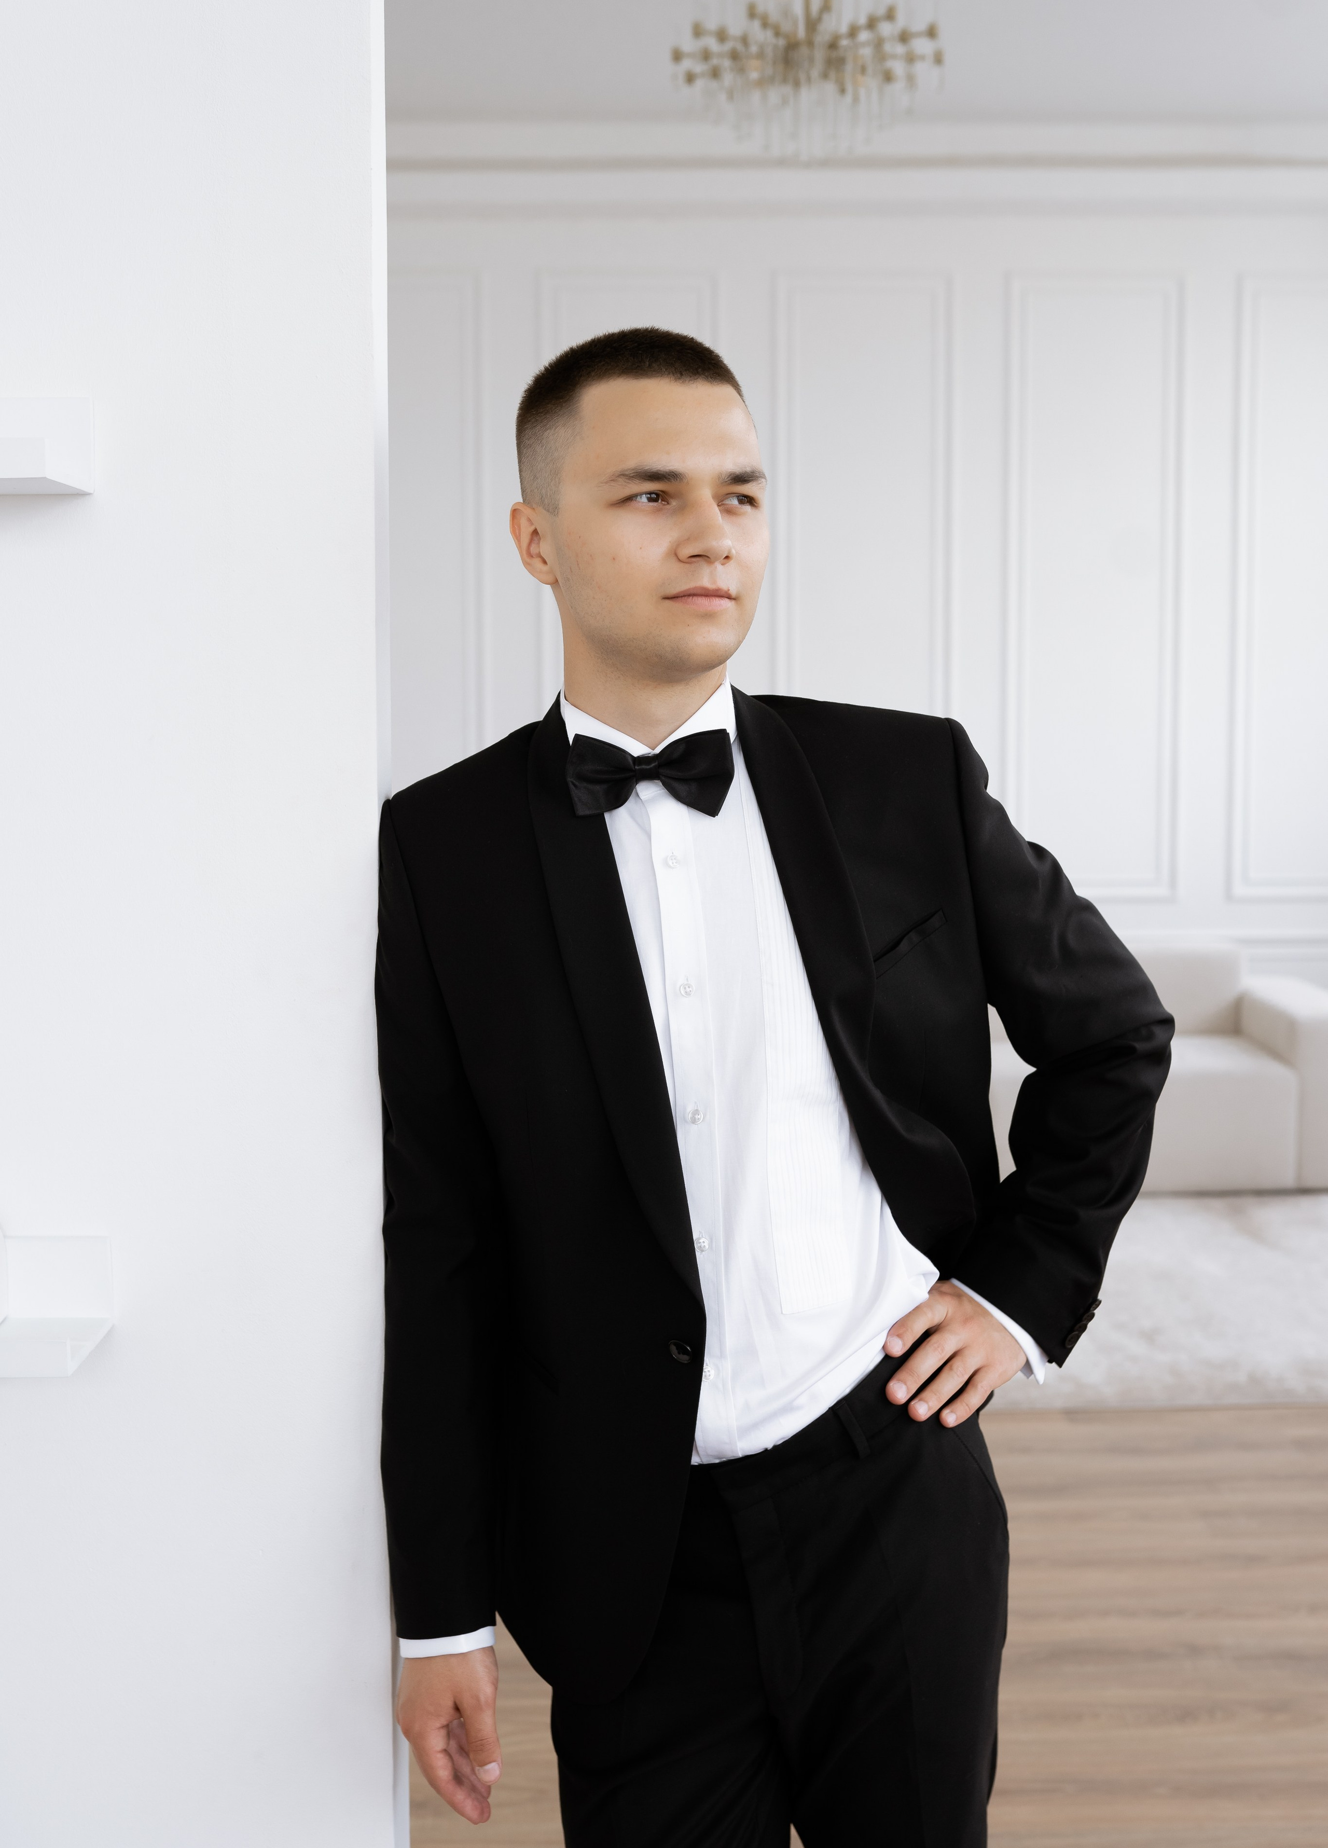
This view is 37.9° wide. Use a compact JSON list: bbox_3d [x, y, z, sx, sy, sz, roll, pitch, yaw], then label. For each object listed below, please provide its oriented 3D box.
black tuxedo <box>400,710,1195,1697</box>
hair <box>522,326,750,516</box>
[{"bbox_3d":[0.079,0.198,1.420,0.570,0.740,0.310,-2,4,5],"label":"black tuxedo"},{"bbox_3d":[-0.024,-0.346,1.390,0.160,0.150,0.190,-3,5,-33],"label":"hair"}]

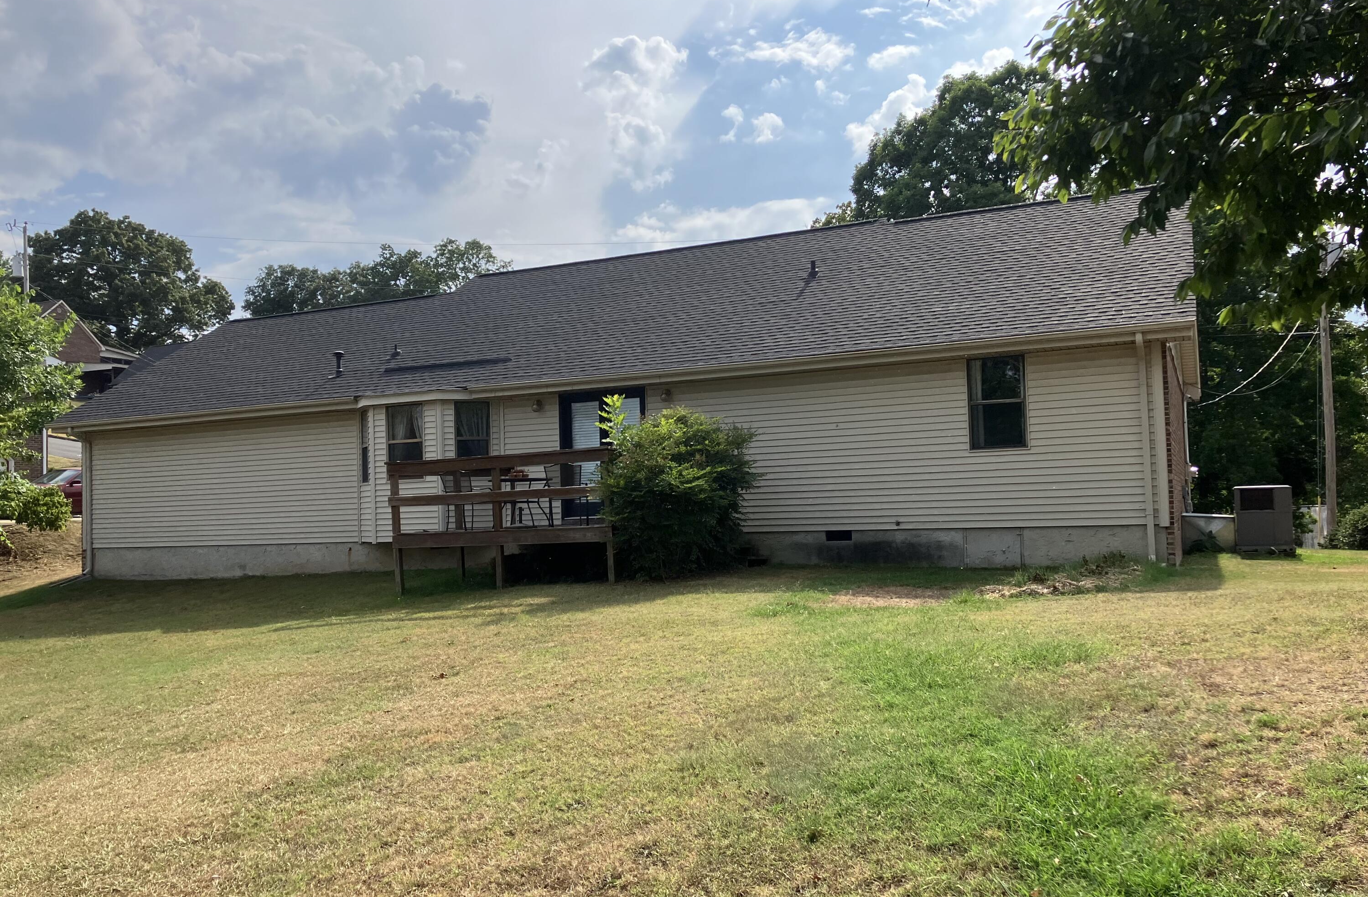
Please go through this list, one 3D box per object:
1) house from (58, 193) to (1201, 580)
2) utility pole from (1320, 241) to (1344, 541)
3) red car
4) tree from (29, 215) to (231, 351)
[{"bbox_3d":[-1.194,-0.890,23.698,22.000,6.400,11.000,-3,-3,25],"label":"house"},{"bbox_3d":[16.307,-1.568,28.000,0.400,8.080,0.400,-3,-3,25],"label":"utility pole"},{"bbox_3d":[-18.210,1.339,33.400,1.800,1.480,4.700,-3,-3,21],"label":"red car"},{"bbox_3d":[-29.895,-6.505,59.871,11.200,13.500,11.000,-3,-3,25],"label":"tree"}]

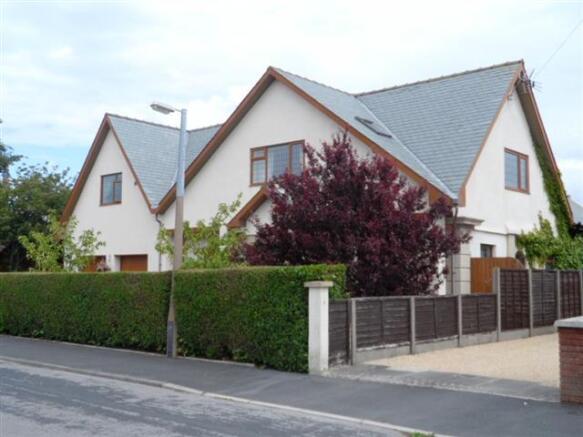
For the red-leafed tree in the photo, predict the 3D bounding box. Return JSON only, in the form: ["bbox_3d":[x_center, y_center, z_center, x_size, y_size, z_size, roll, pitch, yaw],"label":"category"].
[{"bbox_3d":[1.489,0.431,16.058,5.024,4.836,4.770,0,-5,5],"label":"red-leafed tree"}]

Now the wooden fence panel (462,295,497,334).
[{"bbox_3d":[4.214,2.136,15.407,0.051,0.887,1.837,-4,-6,41],"label":"wooden fence panel"}]

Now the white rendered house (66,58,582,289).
[{"bbox_3d":[-0.317,-0.365,27.185,19.539,8.252,8.201,-4,-6,41],"label":"white rendered house"}]

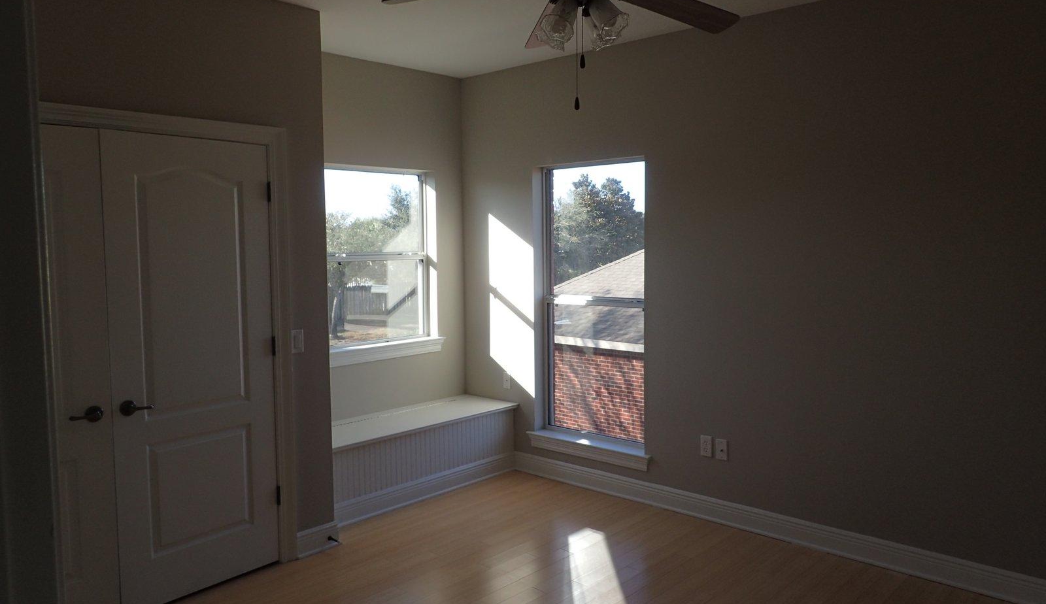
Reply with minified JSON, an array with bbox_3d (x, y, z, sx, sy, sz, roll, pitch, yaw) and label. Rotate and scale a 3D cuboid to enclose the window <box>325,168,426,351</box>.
[{"bbox_3d":[-0.997,-0.301,4.969,0.085,1.141,0.926,4,6,41],"label":"window"}]

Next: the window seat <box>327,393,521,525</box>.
[{"bbox_3d":[-0.740,0.973,4.788,0.504,0.471,1.546,4,6,41],"label":"window seat"}]

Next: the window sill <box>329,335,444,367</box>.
[{"bbox_3d":[-0.904,0.322,4.942,0.151,0.099,0.989,4,6,41],"label":"window sill"}]

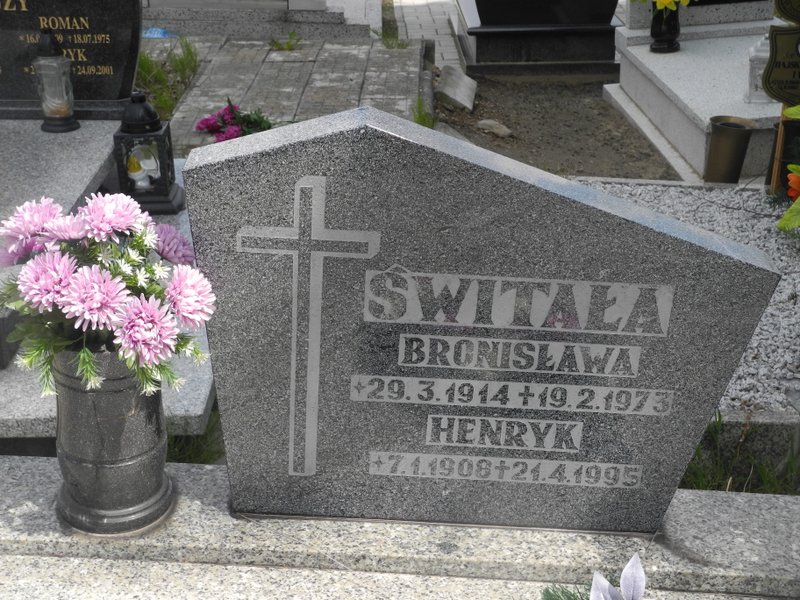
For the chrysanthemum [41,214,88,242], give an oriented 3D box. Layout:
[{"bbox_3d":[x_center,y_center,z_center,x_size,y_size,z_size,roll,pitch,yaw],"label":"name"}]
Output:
[{"bbox_3d":[-0.457,-0.098,1.747,0.078,0.048,0.078,-8,6,-17],"label":"chrysanthemum"}]

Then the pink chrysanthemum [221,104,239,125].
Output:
[{"bbox_3d":[-0.711,-0.773,5.300,0.070,0.060,0.075,16,69,30],"label":"pink chrysanthemum"}]

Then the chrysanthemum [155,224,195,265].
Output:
[{"bbox_3d":[-0.356,-0.086,2.000,0.050,0.075,0.075,-35,35,-13],"label":"chrysanthemum"}]

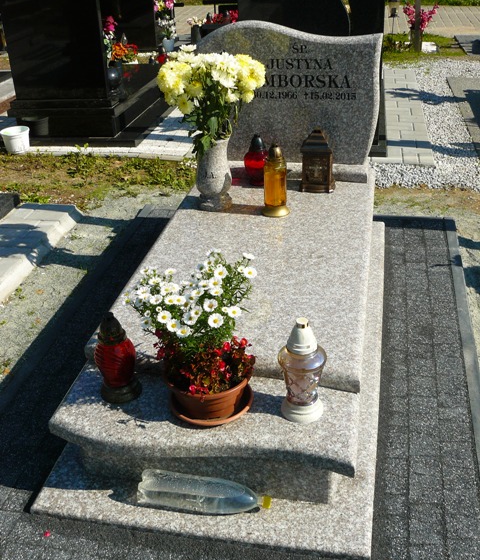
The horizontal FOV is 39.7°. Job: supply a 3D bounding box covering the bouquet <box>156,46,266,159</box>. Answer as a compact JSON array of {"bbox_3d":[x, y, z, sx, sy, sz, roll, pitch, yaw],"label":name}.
[{"bbox_3d":[-0.110,-0.671,2.572,0.396,0.381,0.341,4,30,11],"label":"bouquet"}]

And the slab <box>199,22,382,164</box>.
[{"bbox_3d":[0.200,-0.808,2.878,0.800,0.613,0.097,3,31,11],"label":"slab"}]

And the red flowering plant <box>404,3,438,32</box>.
[{"bbox_3d":[1.780,-2.583,6.550,0.350,0.290,0.300,4,31,11],"label":"red flowering plant"}]

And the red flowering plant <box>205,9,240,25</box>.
[{"bbox_3d":[-0.188,-2.673,6.752,0.380,0.170,0.220,4,30,11],"label":"red flowering plant"}]

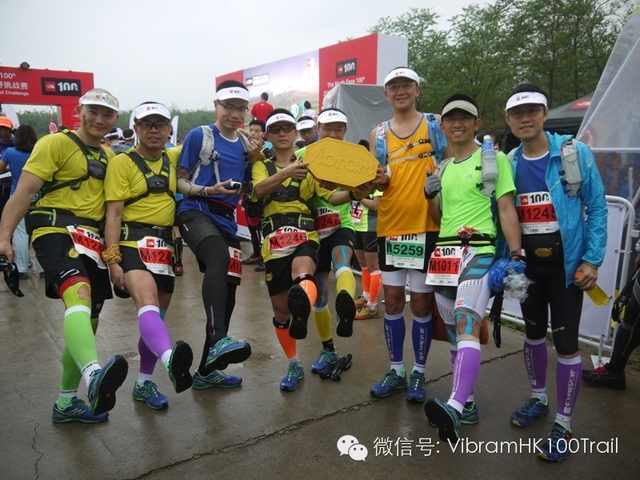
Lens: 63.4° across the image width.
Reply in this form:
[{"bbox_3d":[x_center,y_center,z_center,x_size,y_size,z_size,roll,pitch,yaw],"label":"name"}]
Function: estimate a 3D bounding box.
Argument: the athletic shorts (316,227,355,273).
[{"bbox_3d":[0.065,0.032,3.220,0.360,0.400,0.380,0,8,2],"label":"athletic shorts"}]

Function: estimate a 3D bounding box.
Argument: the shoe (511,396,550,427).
[{"bbox_3d":[1.153,0.919,2.818,0.287,0.117,0.107,-5,11,-29],"label":"shoe"}]

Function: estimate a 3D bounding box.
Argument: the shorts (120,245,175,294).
[{"bbox_3d":[-0.956,0.135,2.860,0.330,0.350,0.290,-6,11,-33],"label":"shorts"}]

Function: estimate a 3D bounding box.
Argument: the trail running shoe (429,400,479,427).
[{"bbox_3d":[0.725,0.924,2.786,0.287,0.117,0.107,-1,10,-6],"label":"trail running shoe"}]

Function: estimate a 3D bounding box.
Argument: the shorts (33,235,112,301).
[{"bbox_3d":[-1.276,0.127,2.680,0.370,0.400,0.350,-7,12,-33],"label":"shorts"}]

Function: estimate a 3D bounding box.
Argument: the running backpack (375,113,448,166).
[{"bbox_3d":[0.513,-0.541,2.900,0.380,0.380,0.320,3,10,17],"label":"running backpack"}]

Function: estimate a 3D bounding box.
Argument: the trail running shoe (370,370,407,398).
[{"bbox_3d":[0.430,0.862,3.158,0.287,0.117,0.107,-7,12,-35],"label":"trail running shoe"}]

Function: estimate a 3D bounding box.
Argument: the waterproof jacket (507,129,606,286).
[{"bbox_3d":[1.159,-0.157,2.580,0.520,0.740,0.320,6,12,31],"label":"waterproof jacket"}]

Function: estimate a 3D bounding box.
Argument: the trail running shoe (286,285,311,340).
[{"bbox_3d":[-0.099,0.322,2.440,0.106,0.287,0.110,1,24,-1],"label":"trail running shoe"}]

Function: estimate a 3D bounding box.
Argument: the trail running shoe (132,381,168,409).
[{"bbox_3d":[-0.923,0.833,2.813,0.287,0.110,0.106,6,10,38],"label":"trail running shoe"}]

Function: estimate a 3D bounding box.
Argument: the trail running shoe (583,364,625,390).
[{"bbox_3d":[1.762,0.845,3.230,0.285,0.115,0.105,1,10,7],"label":"trail running shoe"}]

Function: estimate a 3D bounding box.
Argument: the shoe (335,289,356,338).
[{"bbox_3d":[0.131,0.352,2.630,0.106,0.287,0.110,1,30,5],"label":"shoe"}]

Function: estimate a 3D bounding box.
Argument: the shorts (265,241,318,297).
[{"bbox_3d":[-0.168,0.156,3.050,0.330,0.360,0.340,0,10,3],"label":"shorts"}]

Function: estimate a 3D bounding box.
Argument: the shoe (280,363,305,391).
[{"bbox_3d":[-0.157,0.799,3.045,0.106,0.110,0.287,3,9,17],"label":"shoe"}]

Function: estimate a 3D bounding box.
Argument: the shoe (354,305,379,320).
[{"bbox_3d":[0.405,0.612,4.547,0.265,0.115,0.100,-4,11,-22],"label":"shoe"}]

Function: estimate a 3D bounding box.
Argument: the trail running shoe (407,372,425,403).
[{"bbox_3d":[0.594,0.865,3.130,0.105,0.110,0.290,2,10,14],"label":"trail running shoe"}]

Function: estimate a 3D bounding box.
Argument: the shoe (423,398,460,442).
[{"bbox_3d":[0.583,0.813,2.430,0.107,0.287,0.117,-14,26,31],"label":"shoe"}]

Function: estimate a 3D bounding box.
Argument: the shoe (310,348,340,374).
[{"bbox_3d":[0.036,0.763,3.298,0.106,0.110,0.287,5,9,30],"label":"shoe"}]

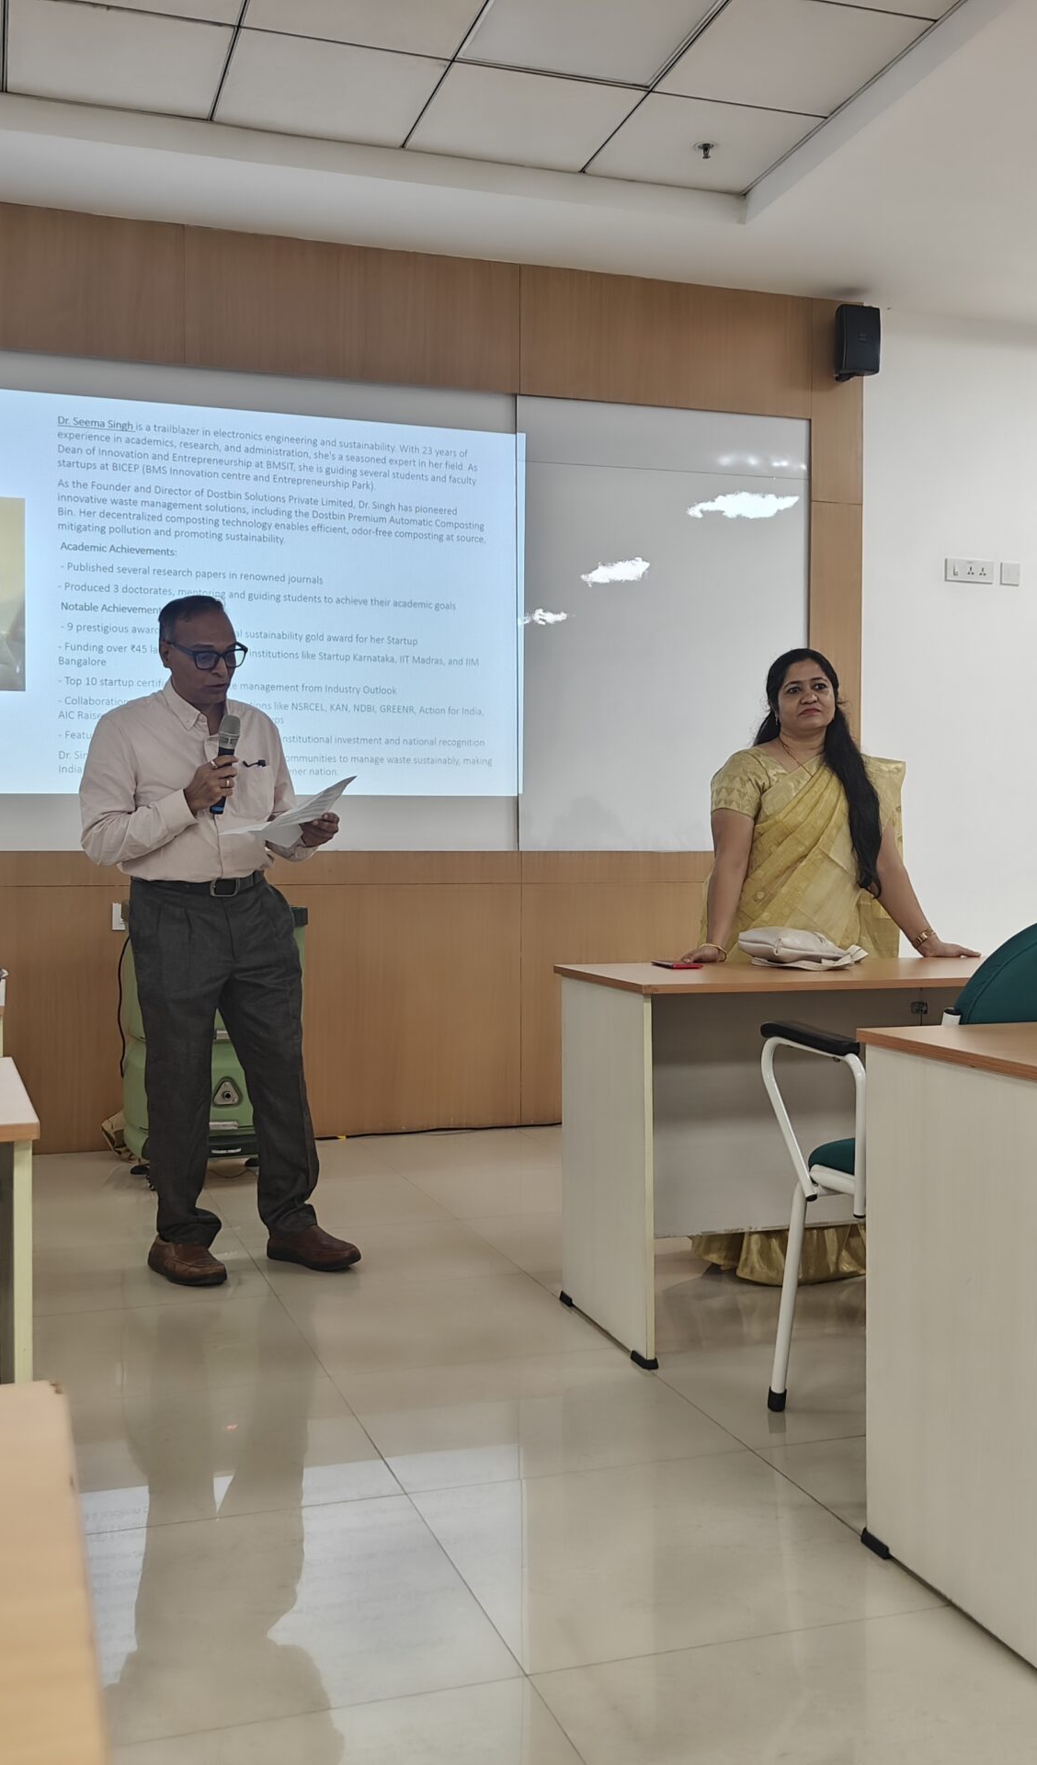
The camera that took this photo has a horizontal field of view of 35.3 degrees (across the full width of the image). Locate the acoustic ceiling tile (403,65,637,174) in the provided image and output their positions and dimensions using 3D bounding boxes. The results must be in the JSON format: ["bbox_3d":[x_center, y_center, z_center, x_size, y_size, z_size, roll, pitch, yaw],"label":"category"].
[{"bbox_3d":[0.016,-2.319,4.948,0.600,0.020,0.582,0,1,-18],"label":"acoustic ceiling tile"}]

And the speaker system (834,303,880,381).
[{"bbox_3d":[1.291,-2.056,6.209,0.170,0.280,0.170,0,1,-14],"label":"speaker system"}]

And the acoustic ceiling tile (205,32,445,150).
[{"bbox_3d":[-0.554,-2.314,4.762,0.600,0.020,0.582,0,1,-18],"label":"acoustic ceiling tile"}]

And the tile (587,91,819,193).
[{"bbox_3d":[0.582,-2.324,5.132,0.590,0.020,0.582,0,1,-18],"label":"tile"}]

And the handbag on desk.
[{"bbox_3d":[0.641,0.148,3.704,0.290,0.095,0.190,0,1,-18],"label":"handbag on desk"}]

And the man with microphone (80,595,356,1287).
[{"bbox_3d":[-0.714,0.127,3.830,0.520,1.610,0.450,-1,1,-41],"label":"man with microphone"}]

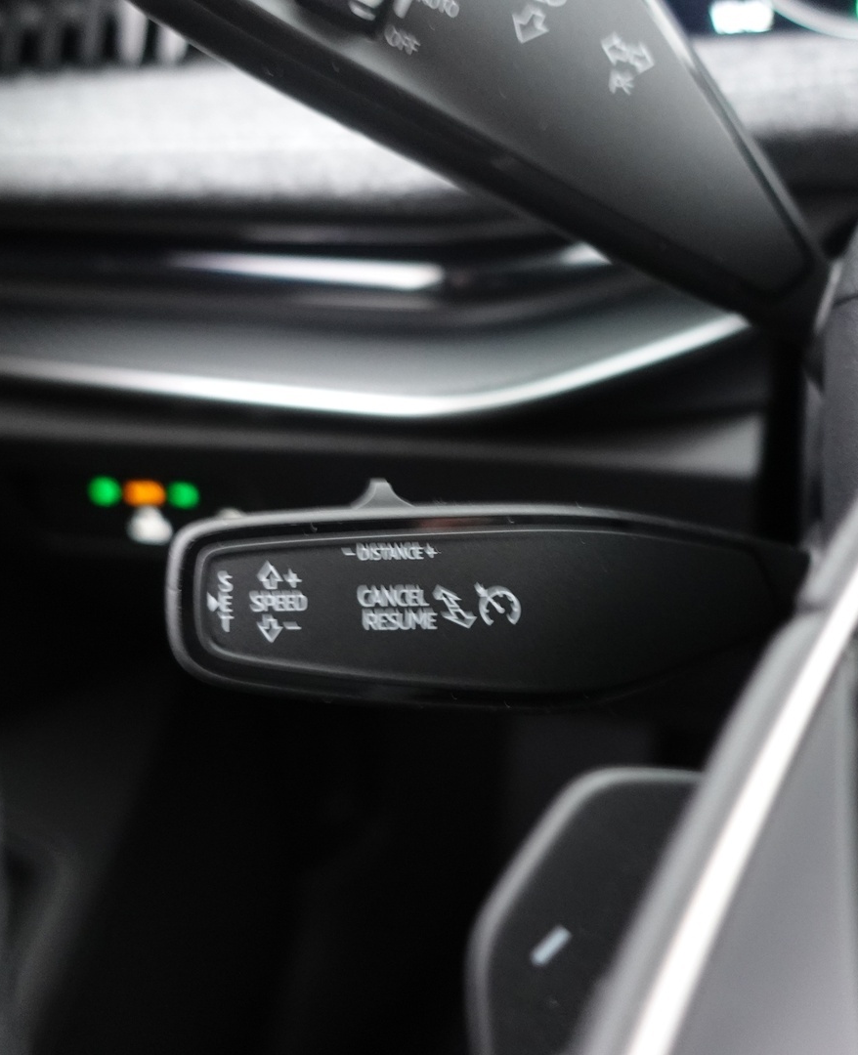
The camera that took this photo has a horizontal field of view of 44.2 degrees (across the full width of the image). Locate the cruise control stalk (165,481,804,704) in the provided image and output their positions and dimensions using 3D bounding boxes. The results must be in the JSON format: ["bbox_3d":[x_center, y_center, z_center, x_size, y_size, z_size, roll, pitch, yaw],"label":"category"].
[{"bbox_3d":[0.010,0.011,0.175,0.103,0.035,0.021,2,-5,-6],"label":"cruise control stalk"}]

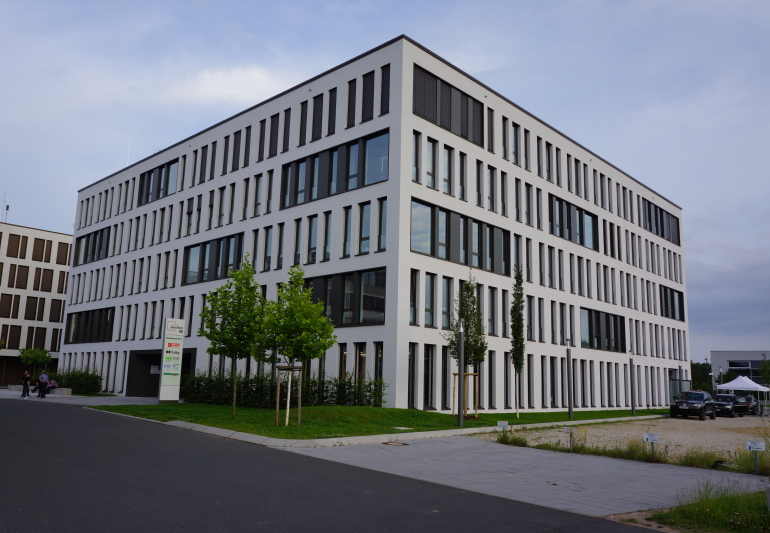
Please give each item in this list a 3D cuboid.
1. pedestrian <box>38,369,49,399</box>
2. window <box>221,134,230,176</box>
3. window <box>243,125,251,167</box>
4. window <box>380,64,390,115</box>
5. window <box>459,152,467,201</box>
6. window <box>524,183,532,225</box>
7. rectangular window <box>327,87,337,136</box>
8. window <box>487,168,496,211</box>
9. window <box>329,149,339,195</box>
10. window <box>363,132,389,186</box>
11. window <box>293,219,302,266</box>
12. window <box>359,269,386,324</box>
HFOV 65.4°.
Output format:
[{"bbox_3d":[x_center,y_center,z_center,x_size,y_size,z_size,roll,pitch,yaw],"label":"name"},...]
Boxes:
[{"bbox_3d":[-22.232,7.697,39.105,0.550,1.773,0.360,7,-12,-24],"label":"pedestrian"},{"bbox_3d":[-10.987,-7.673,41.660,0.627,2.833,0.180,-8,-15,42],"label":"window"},{"bbox_3d":[-8.938,-7.817,39.424,0.670,2.770,0.200,-8,-15,42],"label":"window"},{"bbox_3d":[0.037,-9.167,31.169,0.641,2.806,0.150,-8,-15,42],"label":"window"},{"bbox_3d":[4.301,-4.944,33.186,0.200,2.770,0.686,-9,-16,44],"label":"window"},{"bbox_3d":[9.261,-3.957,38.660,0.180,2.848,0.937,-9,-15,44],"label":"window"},{"bbox_3d":[-2.942,-8.724,33.838,0.641,2.806,0.150,-8,-15,42],"label":"rectangular window"},{"bbox_3d":[6.217,-4.521,35.181,0.200,2.781,0.892,-9,-15,44],"label":"window"},{"bbox_3d":[-2.799,-5.177,32.964,0.729,2.770,0.200,-9,-15,42],"label":"window"},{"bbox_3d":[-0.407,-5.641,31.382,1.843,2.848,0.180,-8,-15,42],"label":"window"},{"bbox_3d":[-4.947,-1.341,34.110,0.661,2.770,0.200,-9,-15,42],"label":"window"},{"bbox_3d":[-0.555,1.525,29.566,1.790,2.800,0.200,-8,-15,42],"label":"window"}]

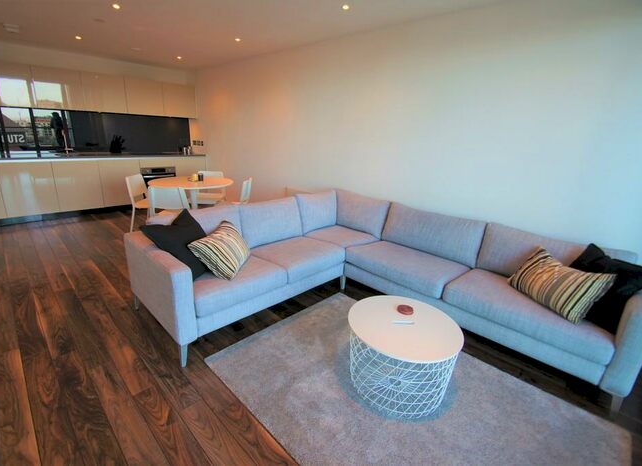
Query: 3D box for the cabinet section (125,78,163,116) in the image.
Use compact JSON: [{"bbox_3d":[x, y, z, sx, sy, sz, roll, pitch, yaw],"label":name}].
[{"bbox_3d":[-3.135,-2.369,5.112,0.350,0.560,0.600,20,24,39],"label":"cabinet section"}]

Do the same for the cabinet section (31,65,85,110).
[{"bbox_3d":[-3.916,-2.128,4.329,0.350,0.560,0.600,20,24,39],"label":"cabinet section"}]

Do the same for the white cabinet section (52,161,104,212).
[{"bbox_3d":[-3.897,-0.800,4.641,0.580,0.733,0.600,20,24,39],"label":"white cabinet section"}]

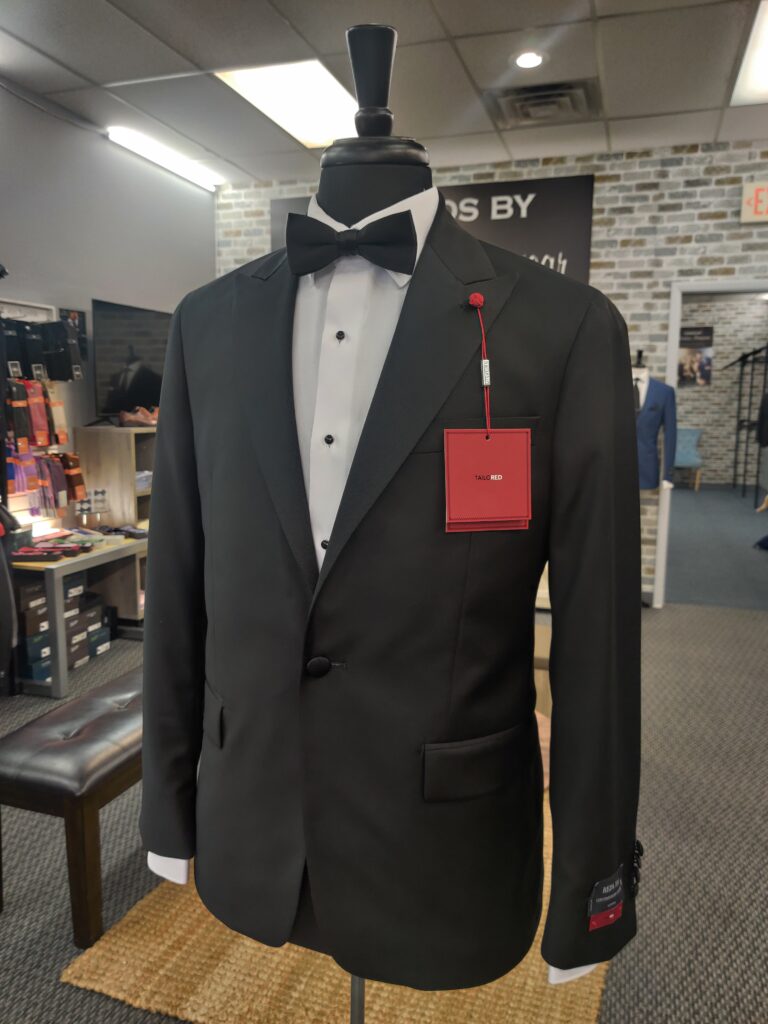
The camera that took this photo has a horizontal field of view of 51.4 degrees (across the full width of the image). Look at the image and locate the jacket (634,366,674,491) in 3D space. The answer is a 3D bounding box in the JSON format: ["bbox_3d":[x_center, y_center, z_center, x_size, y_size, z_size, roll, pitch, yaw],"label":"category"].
[{"bbox_3d":[1.578,-0.513,5.005,0.480,0.710,0.280,3,8,17],"label":"jacket"}]

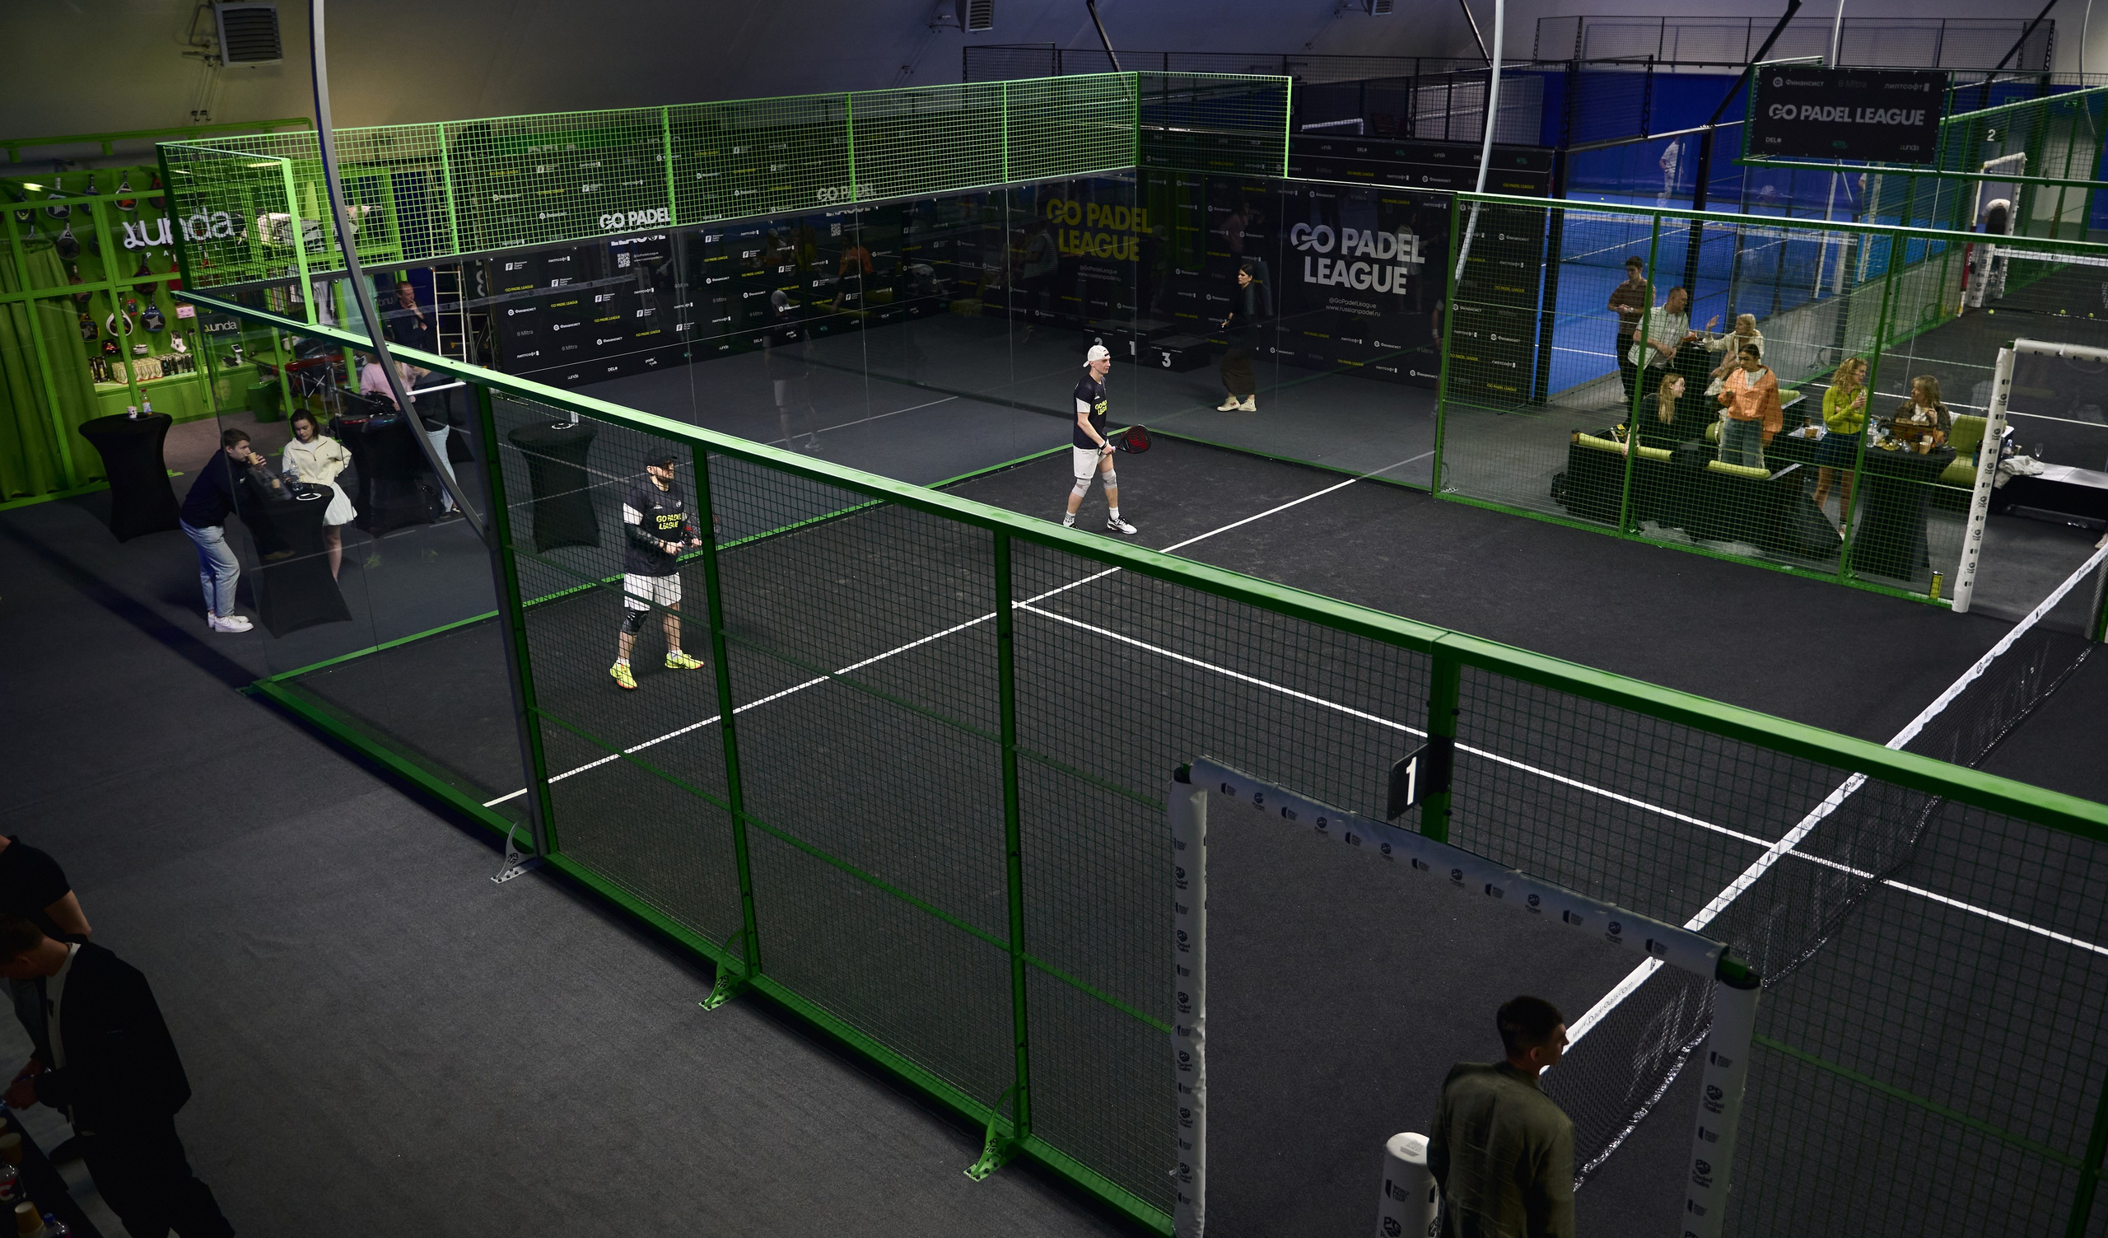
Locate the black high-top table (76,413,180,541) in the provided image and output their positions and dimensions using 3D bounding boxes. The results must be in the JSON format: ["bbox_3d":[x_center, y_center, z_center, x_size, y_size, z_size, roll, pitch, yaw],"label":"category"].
[{"bbox_3d":[-9.031,-1.399,16.107,0.820,1.100,0.820,18,28,41],"label":"black high-top table"}]

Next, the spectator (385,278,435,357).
[{"bbox_3d":[-7.617,-3.194,19.806,0.500,1.770,0.550,0,21,4],"label":"spectator"}]

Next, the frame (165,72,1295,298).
[{"bbox_3d":[-1.825,-3.869,13.969,2.070,1.020,10.050,18,28,41],"label":"frame"}]

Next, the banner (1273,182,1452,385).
[{"bbox_3d":[3.965,-4.410,21.227,2.850,2.600,0.060,18,28,41],"label":"banner"}]

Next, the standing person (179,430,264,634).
[{"bbox_3d":[-6.737,-0.721,13.461,0.800,1.640,0.550,-4,21,-8],"label":"standing person"}]

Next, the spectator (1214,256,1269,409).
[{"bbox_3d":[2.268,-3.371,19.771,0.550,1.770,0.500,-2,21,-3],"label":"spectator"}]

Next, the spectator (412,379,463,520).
[{"bbox_3d":[-6.298,-1.821,16.401,0.600,1.580,0.500,-9,22,-20],"label":"spectator"}]

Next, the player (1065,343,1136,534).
[{"bbox_3d":[0.474,-1.712,15.438,0.700,1.820,0.550,8,23,22],"label":"player"}]

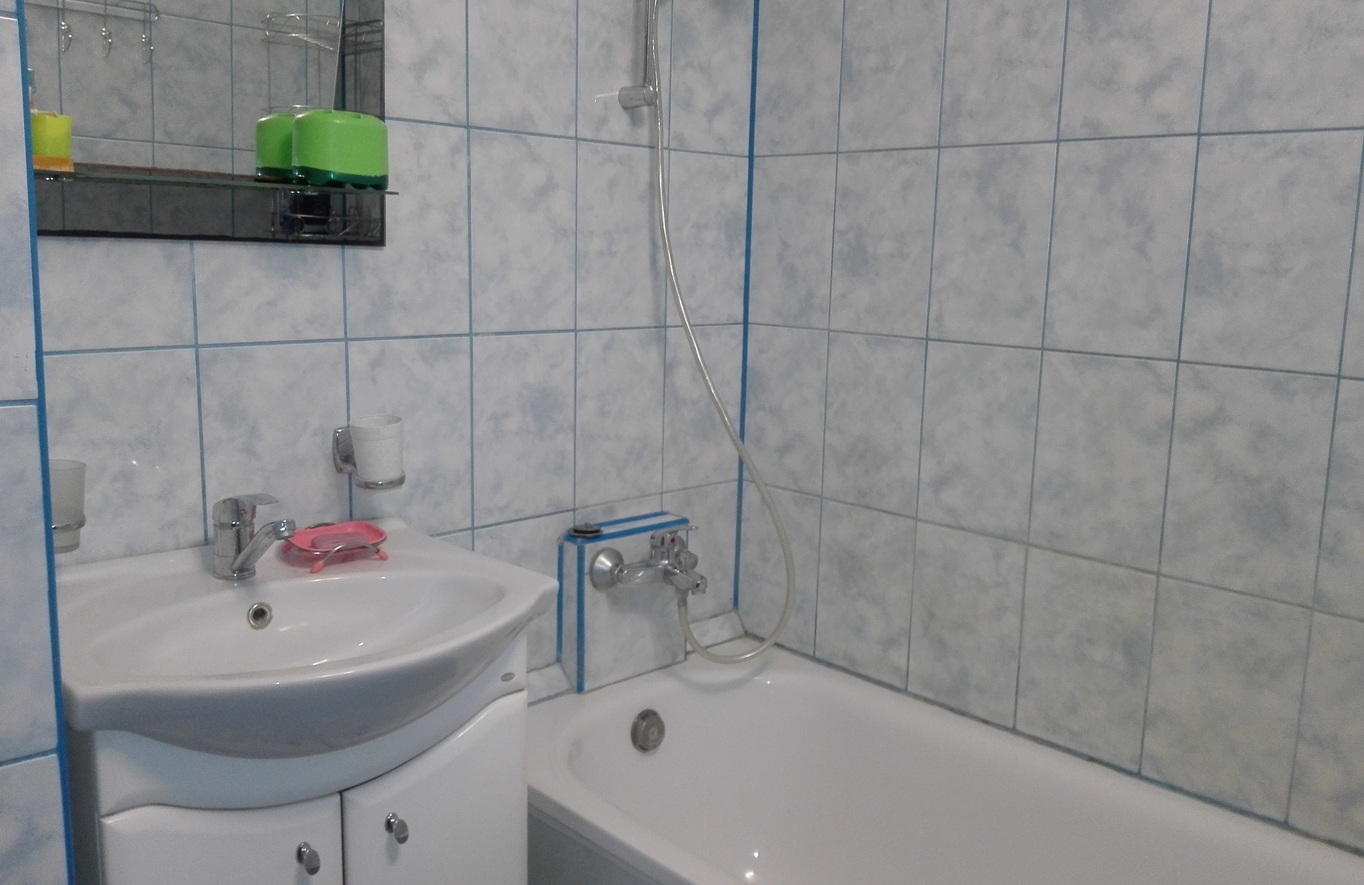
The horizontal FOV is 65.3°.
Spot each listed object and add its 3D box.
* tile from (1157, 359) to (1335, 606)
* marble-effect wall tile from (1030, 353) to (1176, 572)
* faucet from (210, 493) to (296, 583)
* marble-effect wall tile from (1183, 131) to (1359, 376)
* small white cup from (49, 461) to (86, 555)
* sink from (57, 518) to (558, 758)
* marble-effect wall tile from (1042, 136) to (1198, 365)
[{"bbox_3d":[0.753,0.053,1.424,0.010,0.300,0.200,-8,14,-43],"label":"tile"},{"bbox_3d":[0.612,0.023,1.556,0.009,0.300,0.200,-9,14,-43],"label":"marble-effect wall tile"},{"bbox_3d":[-0.494,0.111,1.233,0.160,0.108,0.050,10,13,38],"label":"faucet"},{"bbox_3d":[0.751,-0.244,1.365,0.009,0.300,0.200,-9,14,-43],"label":"marble-effect wall tile"},{"bbox_3d":[-0.689,0.071,1.166,0.069,0.095,0.069,-9,14,-43],"label":"small white cup"},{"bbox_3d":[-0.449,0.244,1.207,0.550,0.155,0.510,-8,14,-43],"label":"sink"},{"bbox_3d":[0.615,-0.274,1.498,0.010,0.300,0.200,-8,14,-43],"label":"marble-effect wall tile"}]

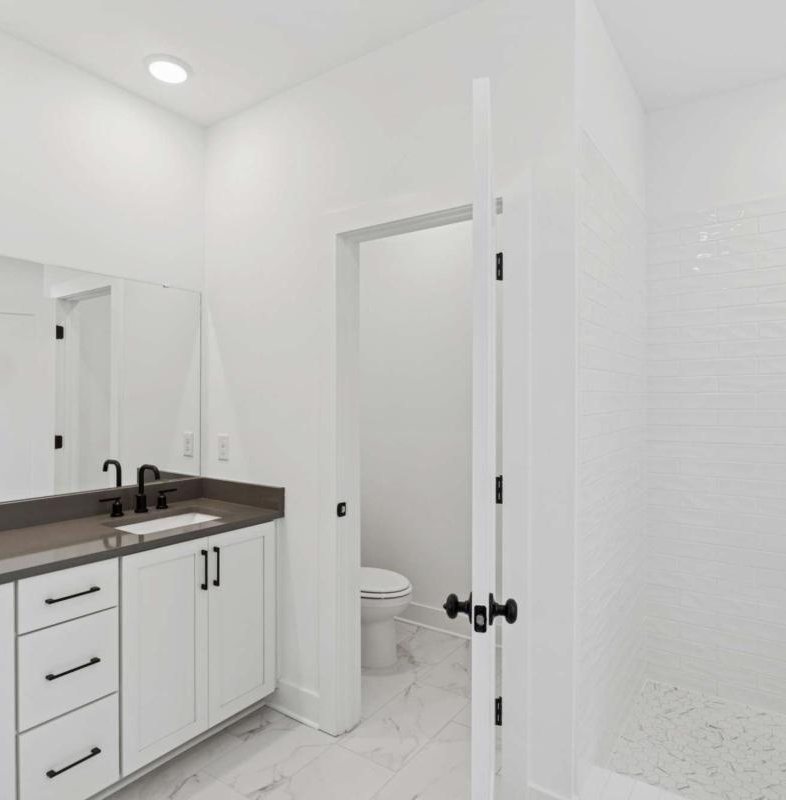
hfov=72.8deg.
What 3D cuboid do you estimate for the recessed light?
[{"bbox_3d":[-0.925,-1.356,2.200,0.190,0.022,0.190,0,0,0],"label":"recessed light"}]

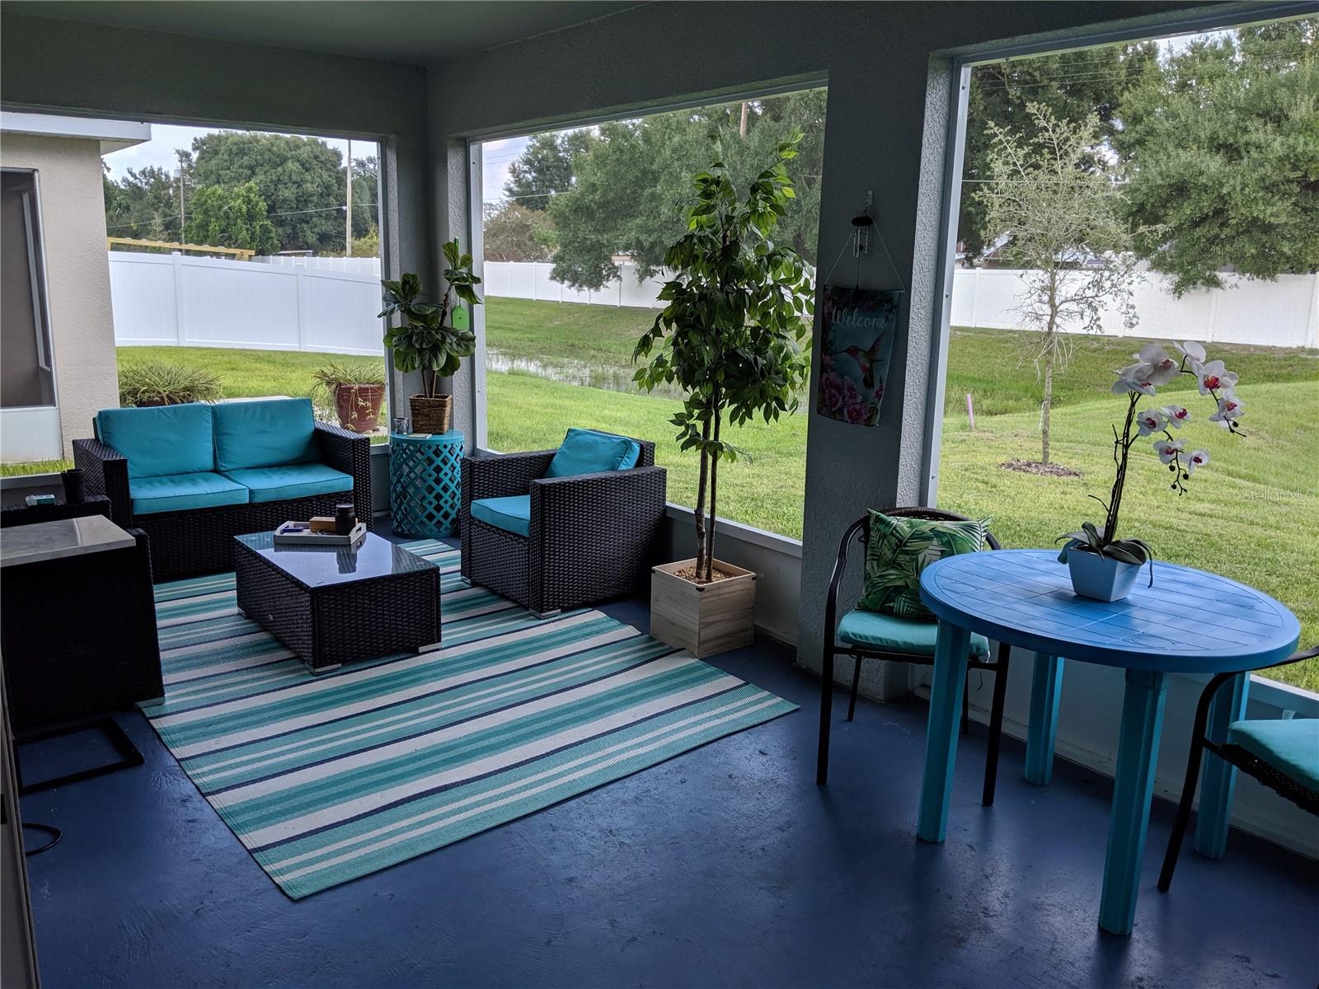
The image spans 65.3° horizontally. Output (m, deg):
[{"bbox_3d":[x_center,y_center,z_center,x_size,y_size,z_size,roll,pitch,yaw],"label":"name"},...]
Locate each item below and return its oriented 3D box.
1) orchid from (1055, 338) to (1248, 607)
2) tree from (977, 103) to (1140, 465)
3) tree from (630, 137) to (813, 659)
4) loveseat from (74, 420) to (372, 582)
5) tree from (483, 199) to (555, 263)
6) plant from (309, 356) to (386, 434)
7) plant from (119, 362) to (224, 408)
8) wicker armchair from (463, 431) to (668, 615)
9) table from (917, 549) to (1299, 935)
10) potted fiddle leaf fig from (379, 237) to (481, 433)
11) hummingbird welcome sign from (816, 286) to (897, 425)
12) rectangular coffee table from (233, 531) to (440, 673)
[{"bbox_3d":[1.217,-0.055,2.567,0.450,0.650,0.270,7,14,25],"label":"orchid"},{"bbox_3d":[3.541,-1.805,9.124,1.420,3.130,1.400,6,14,20],"label":"tree"},{"bbox_3d":[0.239,-0.349,4.018,0.623,1.960,0.623,-9,16,-39],"label":"tree"},{"bbox_3d":[-2.220,-0.067,5.290,1.231,0.749,0.714,-9,16,-39],"label":"loveseat"},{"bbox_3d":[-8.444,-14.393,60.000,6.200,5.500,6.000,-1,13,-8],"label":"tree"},{"bbox_3d":[-2.833,-0.917,9.585,0.780,0.680,0.750,-3,13,-16],"label":"plant"},{"bbox_3d":[-4.144,-0.746,8.662,0.824,0.744,0.824,-9,16,-39],"label":"plant"},{"bbox_3d":[-0.459,0.104,4.881,0.685,0.700,0.675,-9,17,-39],"label":"wicker armchair"},{"bbox_3d":[1.137,0.615,2.743,0.875,0.730,0.875,1,13,0],"label":"table"},{"bbox_3d":[-1.306,-0.901,5.859,0.560,1.080,0.500,-2,13,-12],"label":"potted fiddle leaf fig"},{"bbox_3d":[0.678,-0.483,3.555,0.050,0.462,0.337,-8,16,-36],"label":"hummingbird welcome sign"},{"bbox_3d":[-1.355,0.403,4.298,0.515,0.340,0.870,-9,16,-38],"label":"rectangular coffee table"}]

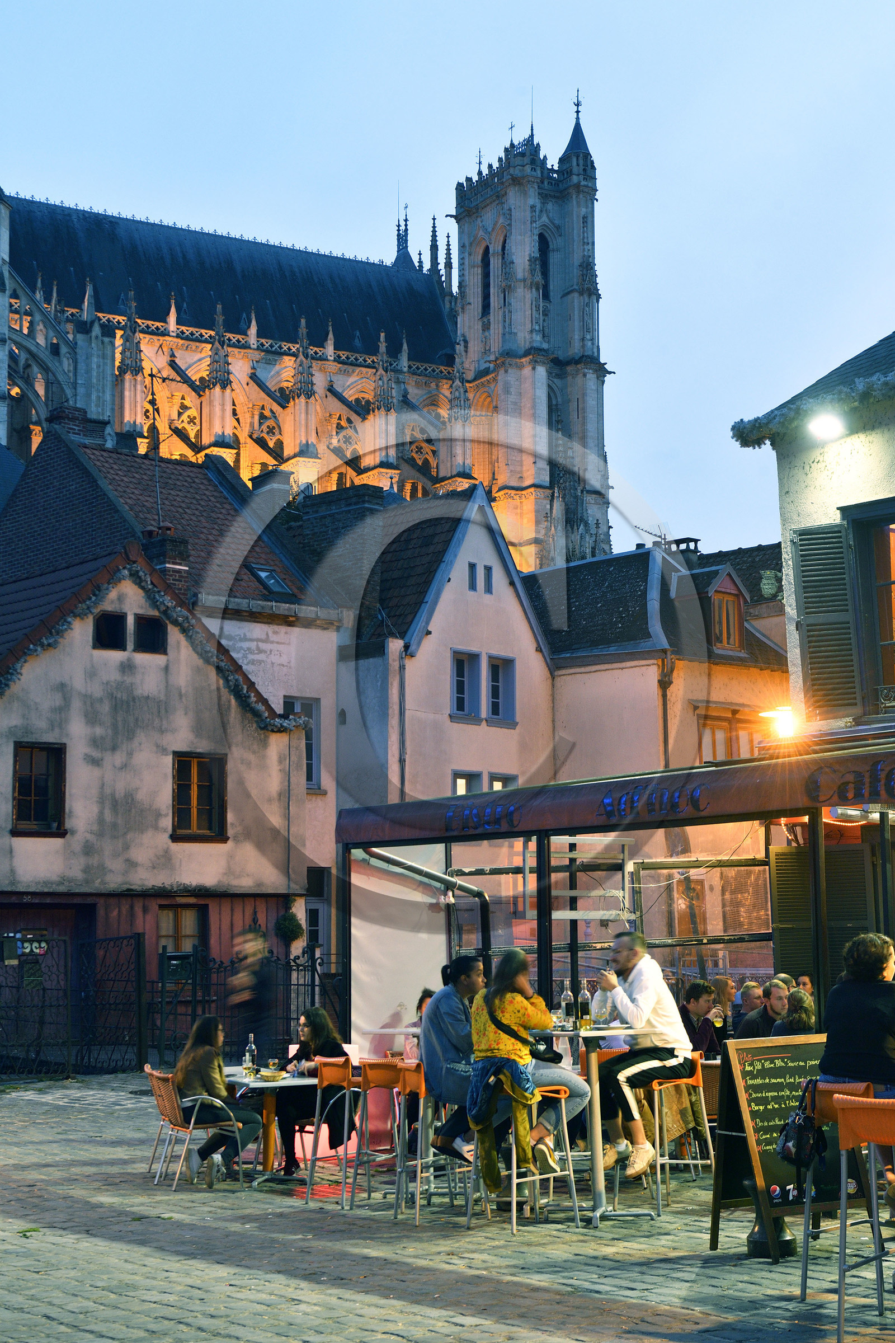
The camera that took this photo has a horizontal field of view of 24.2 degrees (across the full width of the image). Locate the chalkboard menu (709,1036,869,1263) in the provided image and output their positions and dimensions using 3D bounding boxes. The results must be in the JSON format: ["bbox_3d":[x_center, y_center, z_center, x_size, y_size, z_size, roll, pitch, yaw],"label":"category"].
[{"bbox_3d":[1.800,2.460,10.870,0.650,1.100,0.600,3,-10,-25],"label":"chalkboard menu"}]

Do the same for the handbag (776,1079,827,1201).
[{"bbox_3d":[1.535,2.027,9.080,0.220,0.500,0.160,-4,-9,22],"label":"handbag"}]

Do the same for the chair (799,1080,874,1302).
[{"bbox_3d":[1.866,2.248,9.056,0.490,0.950,0.490,5,-10,-32],"label":"chair"}]

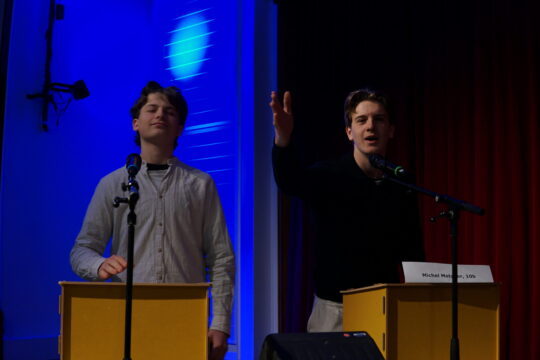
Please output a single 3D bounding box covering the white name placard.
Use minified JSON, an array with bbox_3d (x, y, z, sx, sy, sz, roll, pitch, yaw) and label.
[{"bbox_3d":[0.554,0.297,2.100,0.297,0.080,0.060,2,-7,-14],"label":"white name placard"}]

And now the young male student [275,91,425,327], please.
[{"bbox_3d":[0.285,0.552,2.410,0.570,1.800,0.440,2,-7,-11],"label":"young male student"}]

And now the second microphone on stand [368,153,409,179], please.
[{"bbox_3d":[0.395,-0.047,2.237,0.050,0.050,0.250,3,15,-21],"label":"second microphone on stand"}]

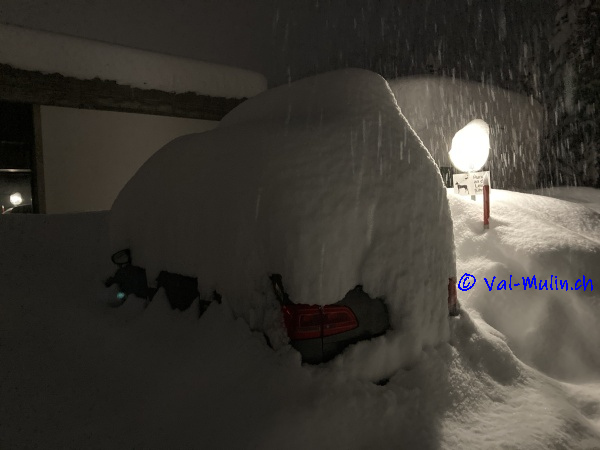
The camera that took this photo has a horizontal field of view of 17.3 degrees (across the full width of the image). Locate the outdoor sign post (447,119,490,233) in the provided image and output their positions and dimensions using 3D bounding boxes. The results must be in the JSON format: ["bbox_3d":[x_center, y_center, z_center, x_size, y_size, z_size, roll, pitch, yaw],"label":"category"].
[{"bbox_3d":[1.716,-0.511,20.000,0.420,1.150,0.350,0,6,11],"label":"outdoor sign post"}]

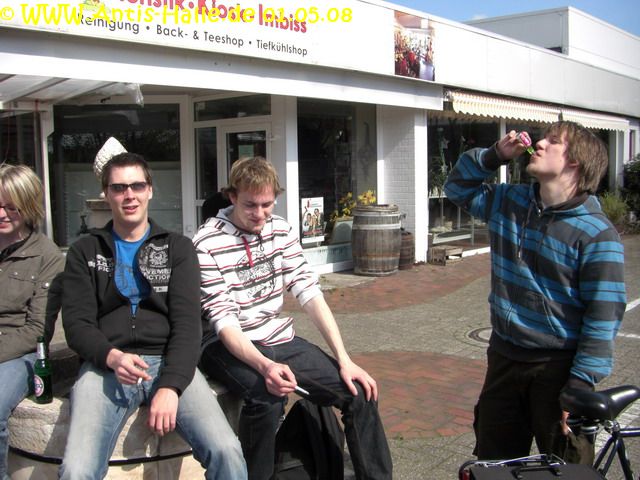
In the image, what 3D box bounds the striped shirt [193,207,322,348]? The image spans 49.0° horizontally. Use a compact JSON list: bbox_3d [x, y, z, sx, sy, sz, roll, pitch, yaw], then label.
[{"bbox_3d":[-0.240,0.143,2.700,0.470,0.540,0.380,-4,7,-25],"label":"striped shirt"}]

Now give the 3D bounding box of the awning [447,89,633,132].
[{"bbox_3d":[4.791,-2.455,13.970,0.400,0.340,8.900,4,8,39],"label":"awning"}]

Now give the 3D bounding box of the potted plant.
[{"bbox_3d":[0.495,-0.343,10.700,0.480,0.820,0.600,4,8,39],"label":"potted plant"}]

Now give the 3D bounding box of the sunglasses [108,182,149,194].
[{"bbox_3d":[-0.674,-0.179,2.475,0.140,0.042,0.140,-6,6,-12],"label":"sunglasses"}]

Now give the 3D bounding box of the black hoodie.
[{"bbox_3d":[-0.645,0.222,2.470,0.500,0.570,0.380,-2,7,-12],"label":"black hoodie"}]

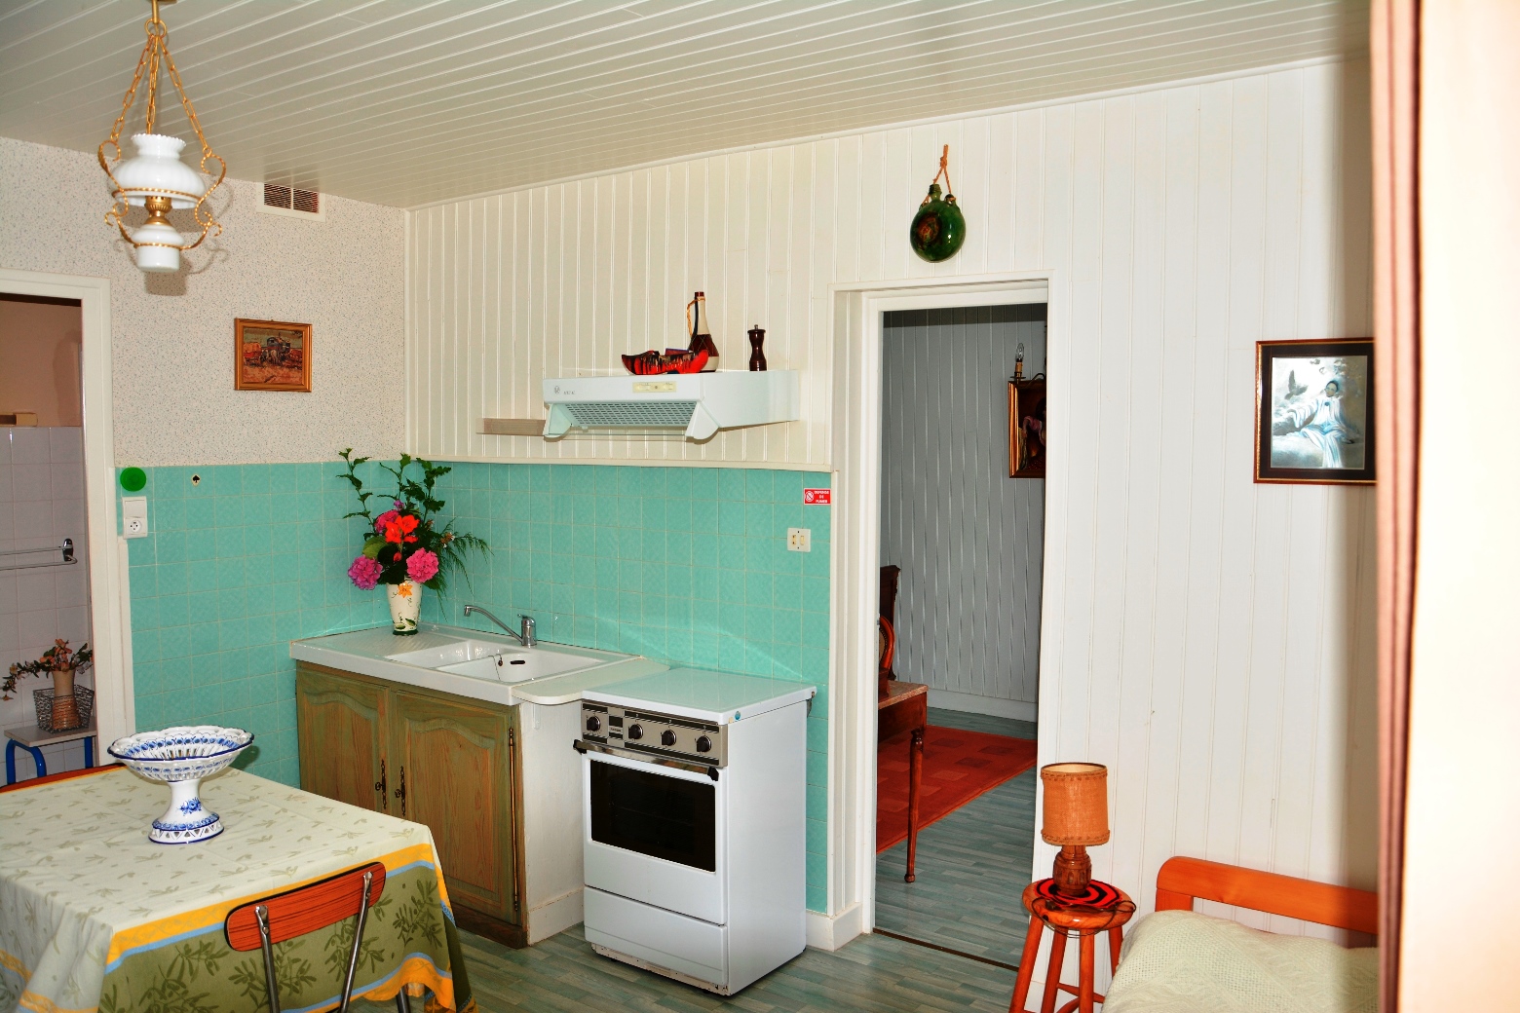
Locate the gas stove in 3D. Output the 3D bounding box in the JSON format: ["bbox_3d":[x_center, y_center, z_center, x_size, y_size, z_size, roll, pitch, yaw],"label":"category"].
[{"bbox_3d":[-0.192,0.978,3.576,0.547,0.830,0.485,3,5,34],"label":"gas stove"}]

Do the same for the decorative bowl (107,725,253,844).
[{"bbox_3d":[-1.272,0.626,2.526,0.288,0.193,0.288,0,4,0],"label":"decorative bowl"}]

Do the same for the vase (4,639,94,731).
[{"bbox_3d":[-2.803,0.714,4.520,0.230,0.360,0.320,3,5,34],"label":"vase"}]

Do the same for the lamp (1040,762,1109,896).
[{"bbox_3d":[0.809,0.830,2.908,0.172,0.318,0.172,3,5,34],"label":"lamp"}]

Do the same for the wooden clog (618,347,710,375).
[{"bbox_3d":[-0.281,-0.430,3.387,0.290,0.080,0.100,3,5,34],"label":"wooden clog"}]

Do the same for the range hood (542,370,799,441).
[{"bbox_3d":[-0.284,-0.314,3.561,0.621,0.227,0.501,3,5,34],"label":"range hood"}]

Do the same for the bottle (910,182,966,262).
[{"bbox_3d":[0.503,-0.804,3.219,0.168,0.222,0.100,1,3,40],"label":"bottle"}]

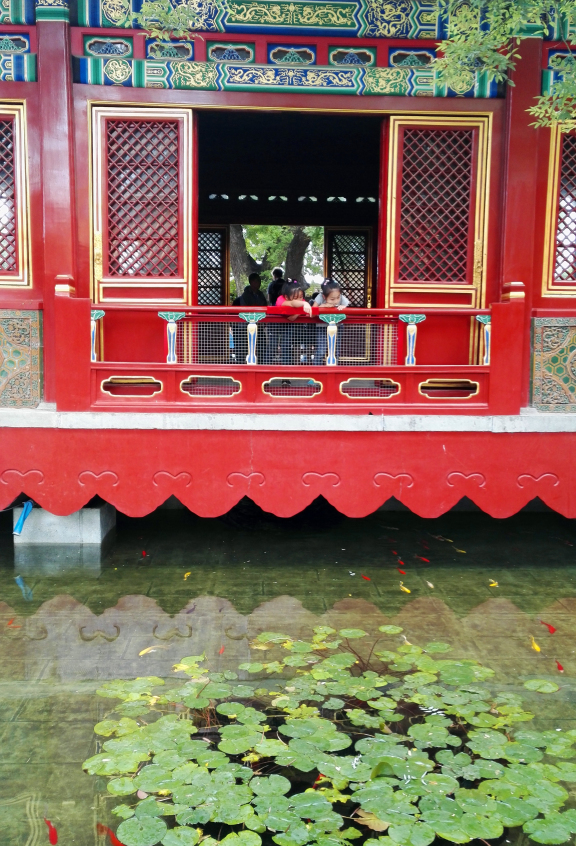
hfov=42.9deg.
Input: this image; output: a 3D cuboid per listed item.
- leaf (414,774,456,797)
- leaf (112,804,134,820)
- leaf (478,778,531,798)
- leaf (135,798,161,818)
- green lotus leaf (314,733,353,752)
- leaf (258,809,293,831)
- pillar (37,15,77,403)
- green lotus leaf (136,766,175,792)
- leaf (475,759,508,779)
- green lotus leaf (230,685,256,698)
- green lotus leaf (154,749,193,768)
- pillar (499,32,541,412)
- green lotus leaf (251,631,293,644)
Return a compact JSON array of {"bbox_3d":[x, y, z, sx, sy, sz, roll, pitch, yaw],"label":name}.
[{"bbox_3d":[0.615,1.473,2.986,0.167,0.020,0.166,1,5,0],"label":"leaf"},{"bbox_3d":[-0.606,1.423,2.694,0.086,0.020,0.091,0,6,-13],"label":"leaf"},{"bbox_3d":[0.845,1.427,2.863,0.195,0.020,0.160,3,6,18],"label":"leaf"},{"bbox_3d":[-0.531,1.472,2.808,0.124,0.020,0.131,1,5,0],"label":"leaf"},{"bbox_3d":[0.193,1.437,3.332,0.204,0.020,0.208,1,5,0],"label":"green lotus leaf"},{"bbox_3d":[-0.021,1.486,2.738,0.131,0.020,0.128,1,5,0],"label":"leaf"},{"bbox_3d":[-2.020,-1.810,6.377,0.300,3.293,0.300,1,6,-3],"label":"pillar"},{"bbox_3d":[-0.536,1.449,2.988,0.179,0.025,0.177,1,7,-2],"label":"green lotus leaf"},{"bbox_3d":[0.828,1.414,3.003,0.124,0.020,0.146,2,6,16],"label":"leaf"},{"bbox_3d":[-0.222,1.335,3.658,0.120,0.020,0.133,0,6,-3],"label":"green lotus leaf"},{"bbox_3d":[-0.492,1.434,3.124,0.170,0.025,0.157,1,7,-2],"label":"green lotus leaf"},{"bbox_3d":[2.021,-1.724,6.508,0.270,3.170,0.270,1,6,-3],"label":"pillar"},{"bbox_3d":[-0.087,1.292,4.417,0.229,0.025,0.205,1,7,-2],"label":"green lotus leaf"}]

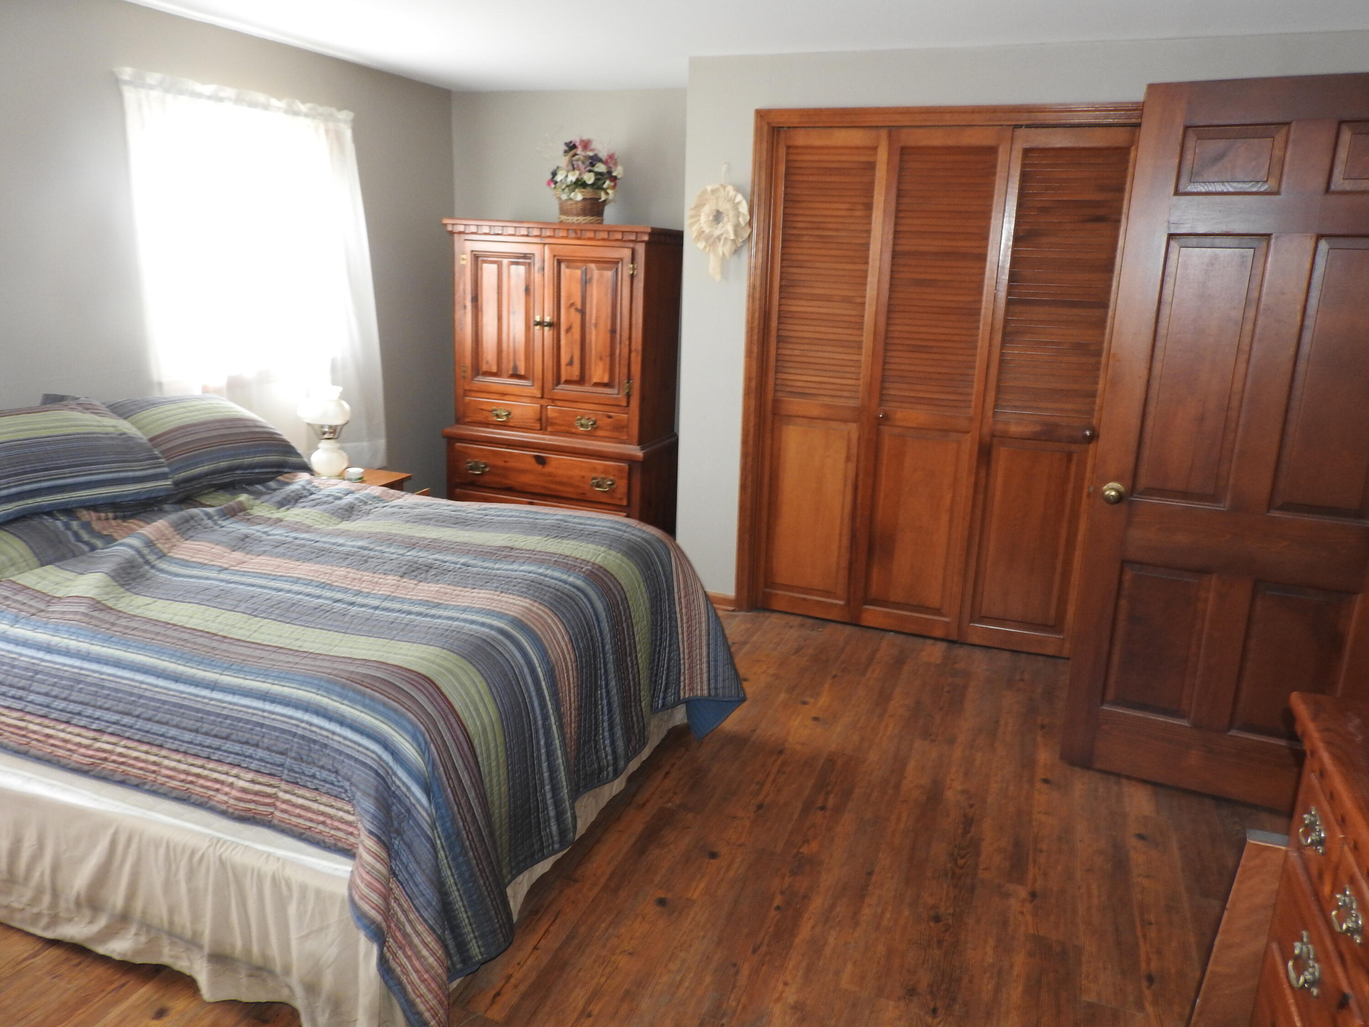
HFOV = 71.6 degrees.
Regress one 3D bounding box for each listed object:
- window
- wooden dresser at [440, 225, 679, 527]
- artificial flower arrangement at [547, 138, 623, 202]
[{"bbox_3d":[-1.639,-0.845,3.818,0.100,1.560,1.180,7,16,20],"label":"window"},{"bbox_3d":[-0.616,-0.577,4.789,1.100,1.670,0.470,7,16,20],"label":"wooden dresser"},{"bbox_3d":[-0.460,-1.591,4.419,0.330,0.275,0.270,7,16,20],"label":"artificial flower arrangement"}]

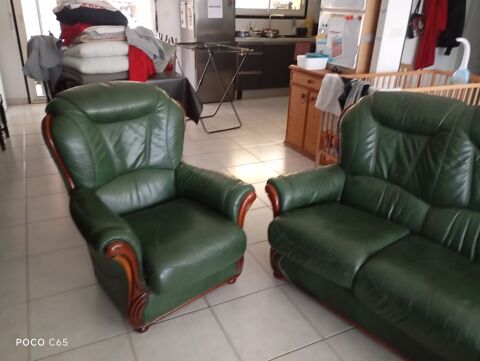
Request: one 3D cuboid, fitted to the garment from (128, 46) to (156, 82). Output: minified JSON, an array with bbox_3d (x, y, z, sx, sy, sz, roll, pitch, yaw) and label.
[{"bbox_3d":[-0.931,-1.108,3.712,0.246,0.327,0.221,-16,31,-36],"label":"garment"}]

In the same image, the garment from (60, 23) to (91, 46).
[{"bbox_3d":[-1.440,-1.286,3.422,0.297,0.191,0.319,-16,31,-36],"label":"garment"}]

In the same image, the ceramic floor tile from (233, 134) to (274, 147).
[{"bbox_3d":[0.123,-0.463,4.556,0.425,0.009,0.425,-10,27,-25],"label":"ceramic floor tile"}]

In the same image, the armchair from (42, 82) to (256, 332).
[{"bbox_3d":[-0.493,0.047,2.117,0.842,1.028,0.914,-17,31,-37],"label":"armchair"}]

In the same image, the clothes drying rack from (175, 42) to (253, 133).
[{"bbox_3d":[-0.344,-1.208,4.968,0.595,0.969,0.935,-16,30,-35],"label":"clothes drying rack"}]

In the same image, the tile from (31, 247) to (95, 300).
[{"bbox_3d":[-1.010,0.518,2.284,0.425,0.009,0.425,-10,27,-25],"label":"tile"}]

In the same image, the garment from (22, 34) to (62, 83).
[{"bbox_3d":[-1.783,-1.092,3.508,0.306,0.391,0.264,-16,31,-36],"label":"garment"}]

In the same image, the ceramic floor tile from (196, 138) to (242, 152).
[{"bbox_3d":[-0.257,-0.398,4.375,0.425,0.009,0.425,-10,27,-25],"label":"ceramic floor tile"}]

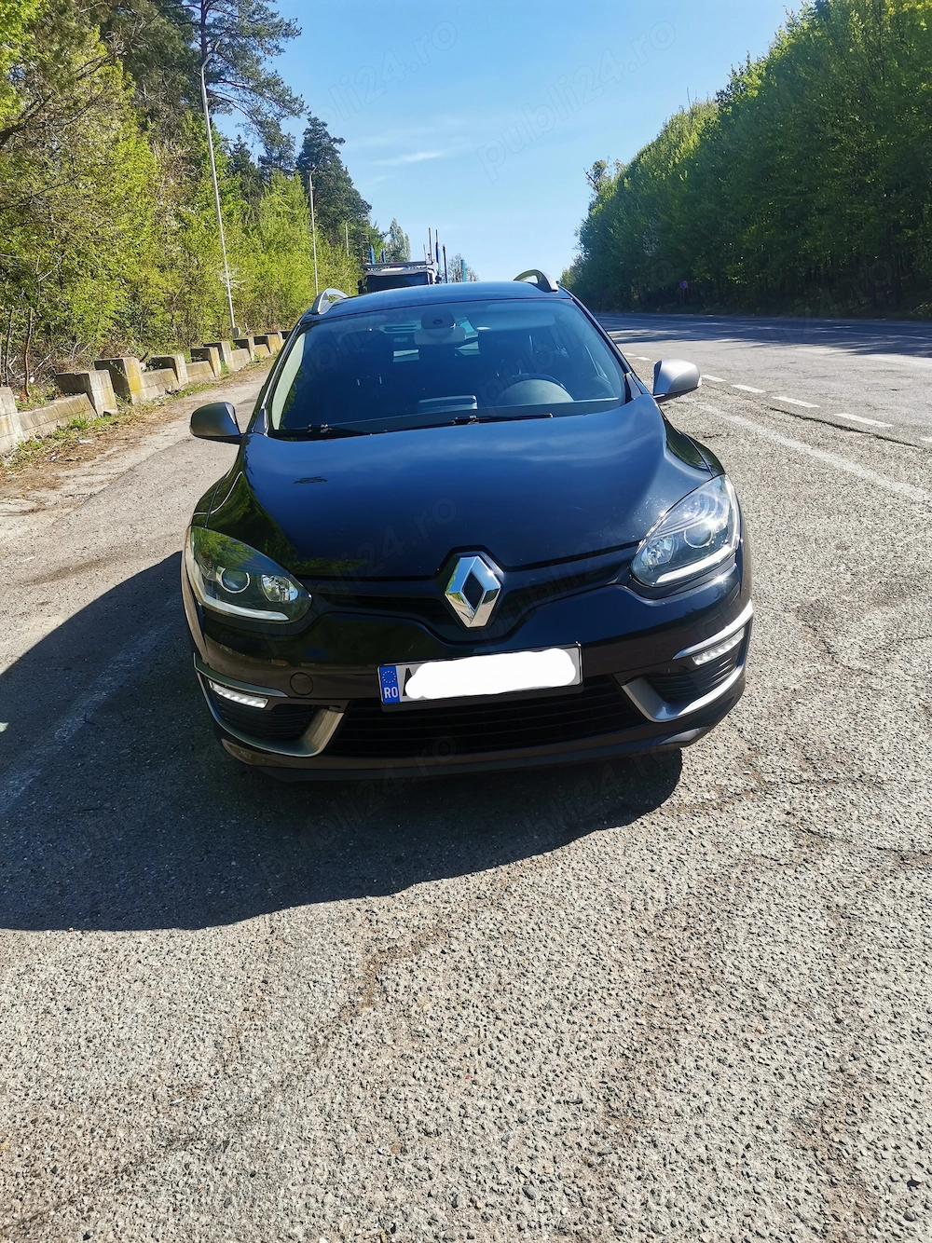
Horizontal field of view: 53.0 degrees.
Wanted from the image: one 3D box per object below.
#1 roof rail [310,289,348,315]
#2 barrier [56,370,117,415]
[{"bbox_3d":[-0.688,-1.705,4.951,0.085,0.120,1.800,-5,19,-1],"label":"roof rail"},{"bbox_3d":[-6.724,-4.048,16.617,0.560,0.760,1.000,-5,19,-1],"label":"barrier"}]

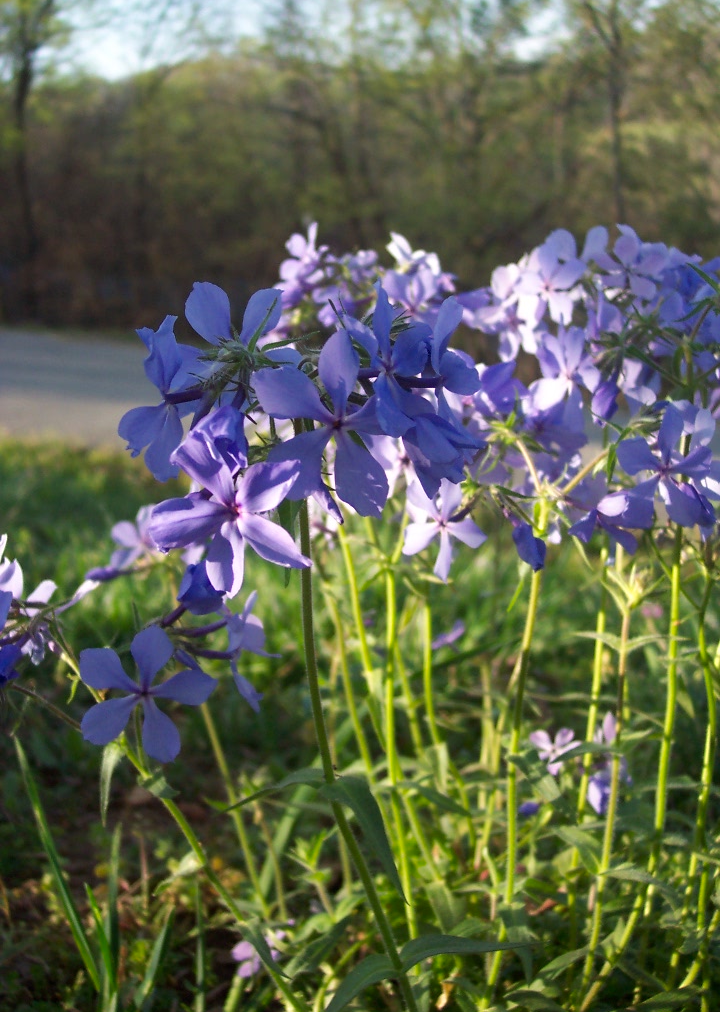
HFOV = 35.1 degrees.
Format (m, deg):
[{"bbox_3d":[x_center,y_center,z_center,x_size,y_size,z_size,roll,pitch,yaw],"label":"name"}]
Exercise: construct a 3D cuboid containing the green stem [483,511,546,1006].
[{"bbox_3d":[0.050,0.082,0.370,0.008,0.170,0.006,4,10,0],"label":"green stem"}]

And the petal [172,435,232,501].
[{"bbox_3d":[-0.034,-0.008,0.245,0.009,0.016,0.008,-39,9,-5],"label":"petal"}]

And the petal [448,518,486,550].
[{"bbox_3d":[0.036,0.009,0.386,0.015,0.008,0.003,24,-8,-4],"label":"petal"}]

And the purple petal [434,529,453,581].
[{"bbox_3d":[0.031,0.018,0.420,0.007,0.020,0.006,1,-9,11],"label":"purple petal"}]

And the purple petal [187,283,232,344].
[{"bbox_3d":[-0.034,-0.046,0.270,0.011,0.016,0.004,-23,16,7],"label":"purple petal"}]

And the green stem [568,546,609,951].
[{"bbox_3d":[0.082,0.090,0.413,0.005,0.154,0.004,3,10,0],"label":"green stem"}]

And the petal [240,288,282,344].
[{"bbox_3d":[-0.024,-0.046,0.275,0.009,0.015,0.006,25,0,-3],"label":"petal"}]

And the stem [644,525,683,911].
[{"bbox_3d":[0.100,0.071,0.371,0.005,0.132,0.004,1,10,0],"label":"stem"}]

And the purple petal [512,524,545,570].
[{"bbox_3d":[0.055,0.013,0.370,0.009,0.017,0.009,-27,0,0],"label":"purple petal"}]

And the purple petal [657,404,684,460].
[{"bbox_3d":[0.091,-0.022,0.335,0.009,0.017,0.004,9,14,20],"label":"purple petal"}]

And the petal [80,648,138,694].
[{"bbox_3d":[-0.054,0.036,0.245,0.015,0.009,0.003,28,-2,4],"label":"petal"}]

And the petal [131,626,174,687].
[{"bbox_3d":[-0.056,0.040,0.300,0.011,0.016,0.004,8,0,3],"label":"petal"}]

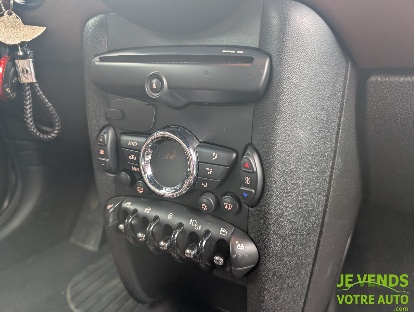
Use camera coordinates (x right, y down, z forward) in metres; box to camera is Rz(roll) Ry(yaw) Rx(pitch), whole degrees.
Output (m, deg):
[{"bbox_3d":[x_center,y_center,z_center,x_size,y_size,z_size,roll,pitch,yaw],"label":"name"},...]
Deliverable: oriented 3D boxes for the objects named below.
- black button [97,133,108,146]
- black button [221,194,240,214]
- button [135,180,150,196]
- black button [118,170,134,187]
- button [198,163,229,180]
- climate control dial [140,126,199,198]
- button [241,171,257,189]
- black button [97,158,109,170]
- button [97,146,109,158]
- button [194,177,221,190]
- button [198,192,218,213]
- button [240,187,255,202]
[{"bbox_3d":[-0.104,-0.017,0.286,0.010,0.012,0.005,9,19,25],"label":"black button"},{"bbox_3d":[0.021,0.043,0.245,0.017,0.017,0.009,8,17,26],"label":"black button"},{"bbox_3d":[-0.063,0.032,0.280,0.013,0.014,0.009,9,19,25],"label":"button"},{"bbox_3d":[-0.081,0.023,0.294,0.017,0.017,0.009,8,17,26],"label":"black button"},{"bbox_3d":[0.007,0.016,0.247,0.029,0.013,0.008,8,17,26],"label":"button"},{"bbox_3d":[-0.032,0.007,0.260,0.061,0.061,0.019,8,17,26],"label":"climate control dial"},{"bbox_3d":[0.035,0.022,0.234,0.013,0.013,0.007,8,17,26],"label":"button"},{"bbox_3d":[-0.107,0.008,0.305,0.013,0.013,0.007,8,17,26],"label":"black button"},{"bbox_3d":[-0.107,-0.005,0.301,0.013,0.013,0.007,8,17,26],"label":"button"},{"bbox_3d":[0.000,0.023,0.244,0.022,0.007,0.005,9,19,25],"label":"button"},{"bbox_3d":[0.001,0.040,0.248,0.015,0.015,0.009,9,19,25],"label":"button"},{"bbox_3d":[0.032,0.030,0.228,0.009,0.010,0.005,9,19,25],"label":"button"}]

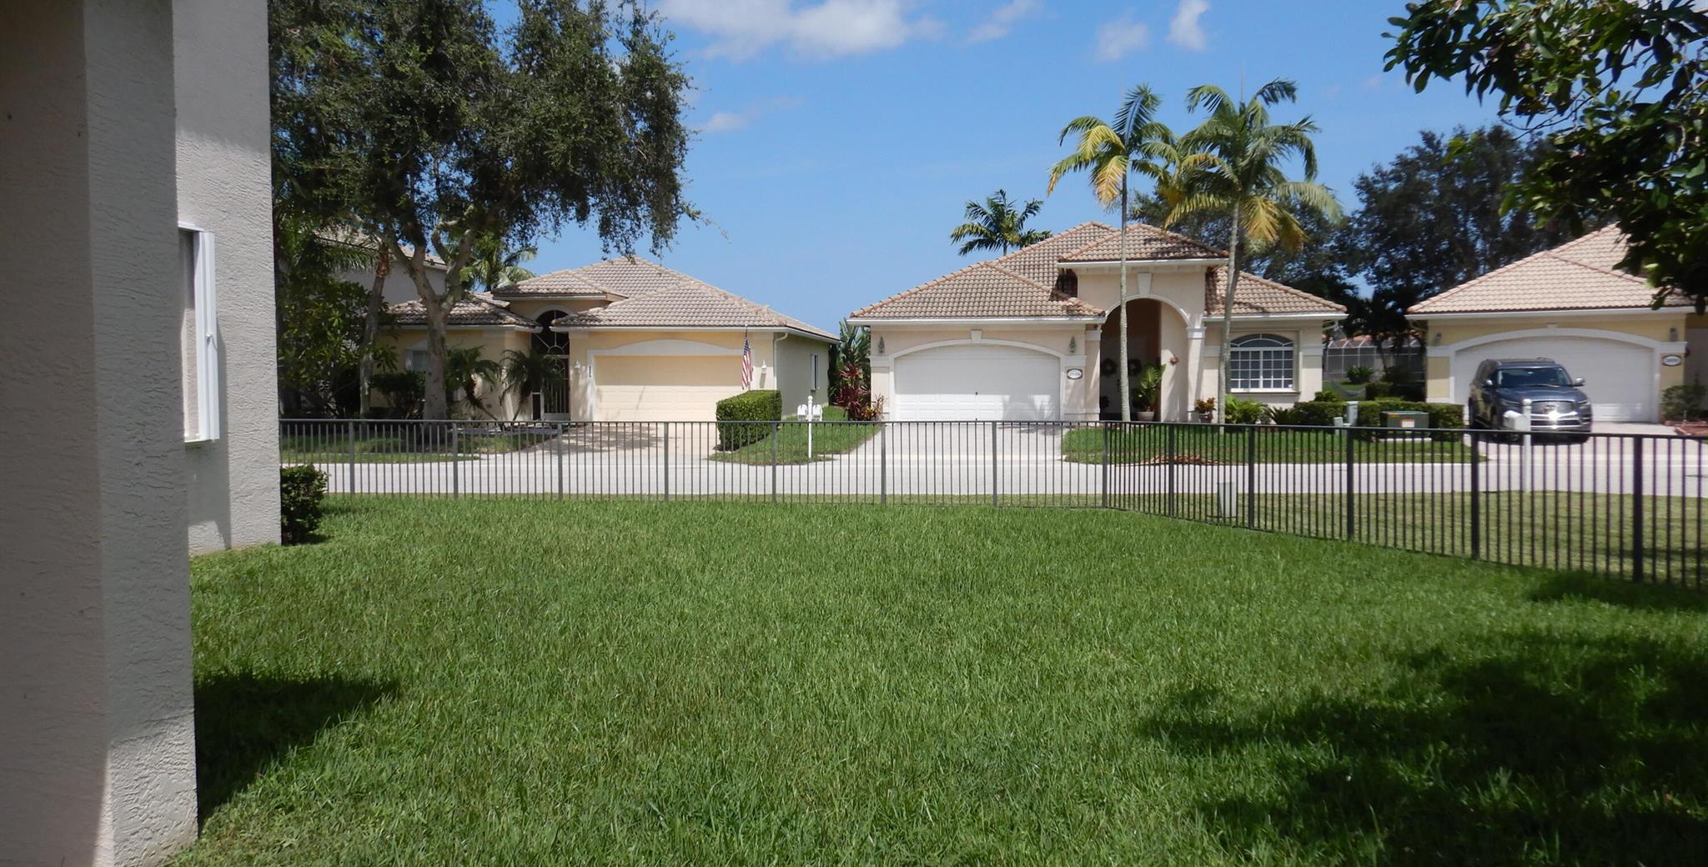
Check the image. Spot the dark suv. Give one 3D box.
[{"bbox_3d":[16.100,-0.800,28.300,2.030,1.920,5.200,0,2,22],"label":"dark suv"}]

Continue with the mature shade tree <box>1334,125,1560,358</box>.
[{"bbox_3d":[28.572,-8.175,56.653,11.500,13.200,11.000,1,3,24],"label":"mature shade tree"}]

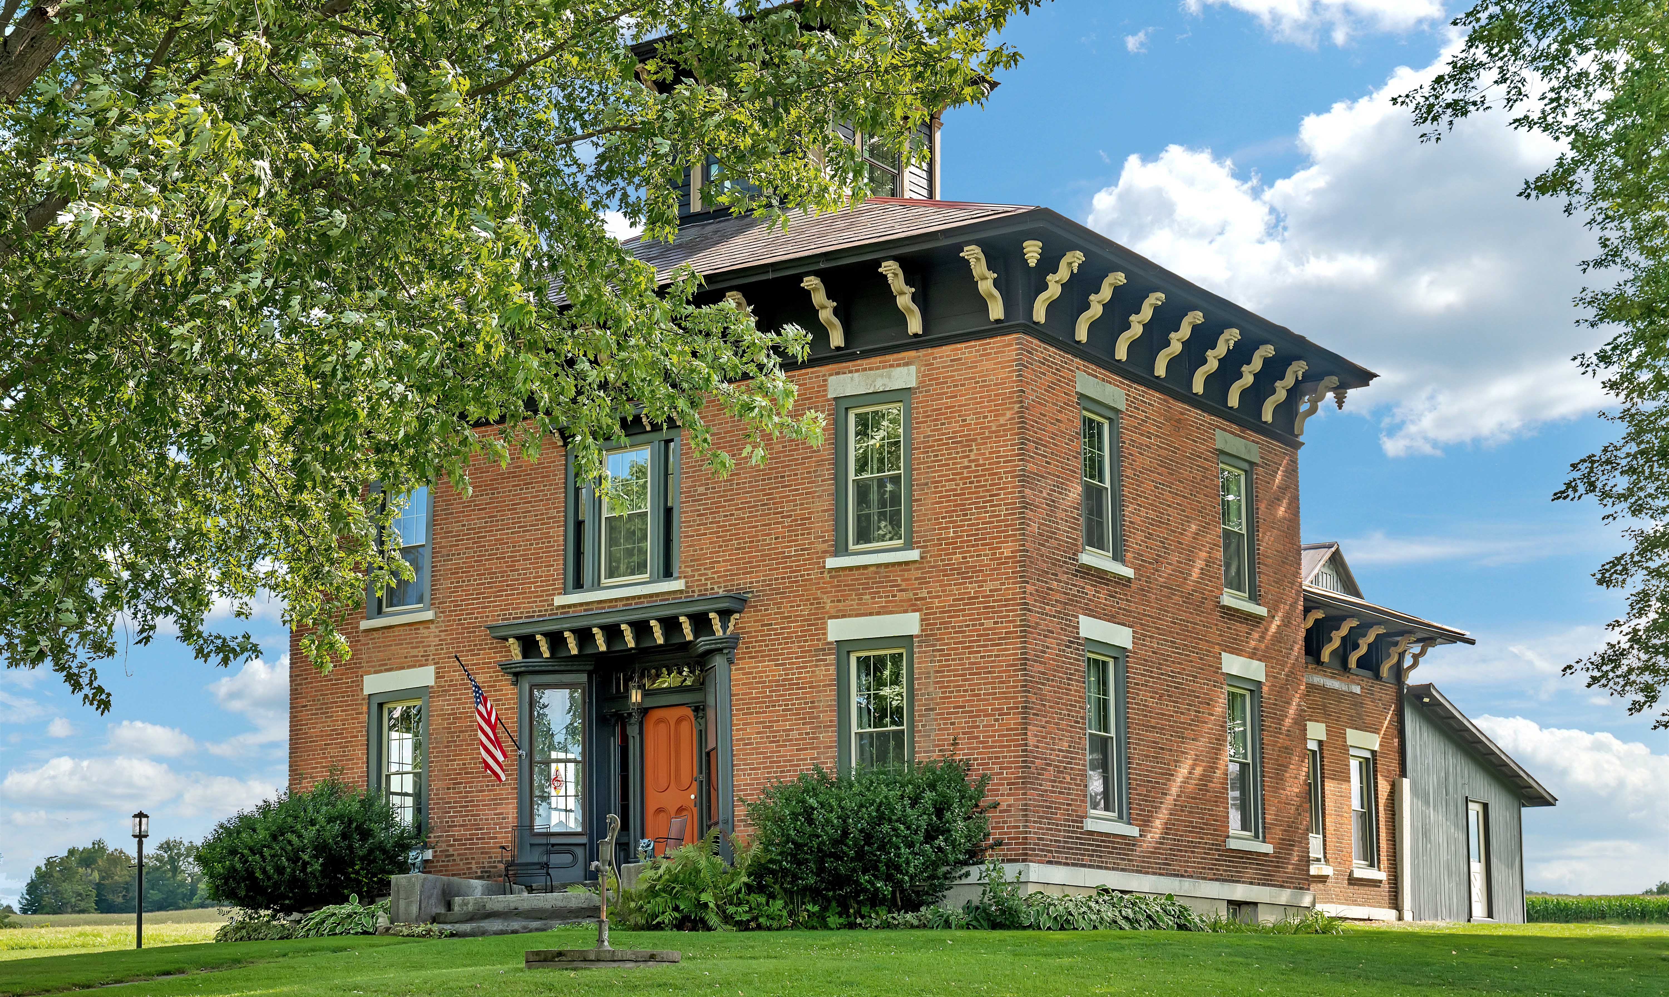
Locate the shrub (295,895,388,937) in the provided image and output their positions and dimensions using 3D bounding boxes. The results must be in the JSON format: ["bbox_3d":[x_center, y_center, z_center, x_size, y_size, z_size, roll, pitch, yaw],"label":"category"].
[{"bbox_3d":[-6.394,5.406,33.644,1.330,0.520,1.000,-8,-14,34],"label":"shrub"}]

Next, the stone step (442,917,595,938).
[{"bbox_3d":[-3.795,5.307,31.913,2.500,0.180,0.500,-8,-14,34],"label":"stone step"}]

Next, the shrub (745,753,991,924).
[{"bbox_3d":[0.408,4.033,30.632,3.100,2.000,2.400,-8,-14,34],"label":"shrub"}]

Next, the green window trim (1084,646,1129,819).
[{"bbox_3d":[3.381,2.992,33.019,0.150,2.304,1.170,-8,-14,34],"label":"green window trim"}]

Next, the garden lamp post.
[{"bbox_3d":[-10.247,5.629,38.300,0.260,2.080,0.260,-8,-14,34],"label":"garden lamp post"}]

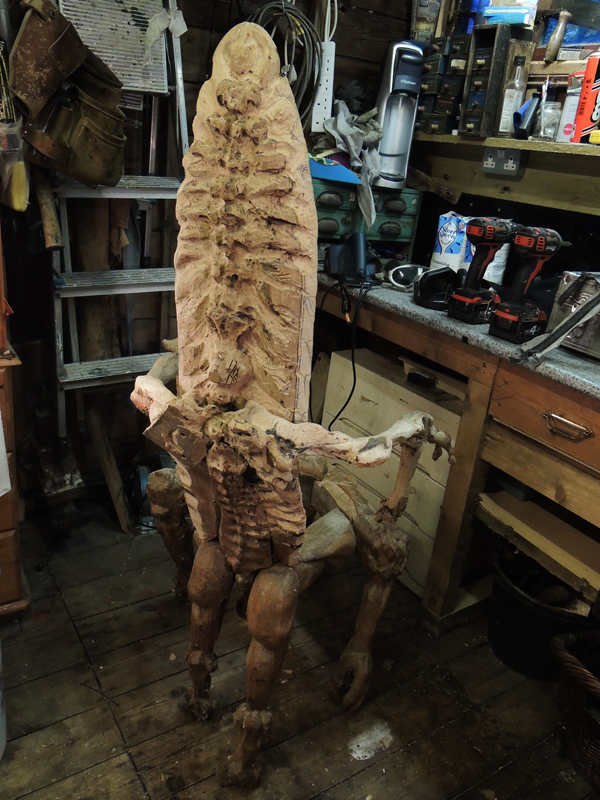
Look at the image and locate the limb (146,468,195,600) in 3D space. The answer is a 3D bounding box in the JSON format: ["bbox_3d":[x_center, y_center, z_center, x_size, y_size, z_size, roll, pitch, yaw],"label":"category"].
[{"bbox_3d":[-0.330,0.329,1.642,0.110,0.355,0.110,1,22,-11],"label":"limb"}]

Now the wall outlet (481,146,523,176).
[{"bbox_3d":[0.612,-0.711,1.922,0.045,0.082,0.138,-8,26,-31],"label":"wall outlet"}]

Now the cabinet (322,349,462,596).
[{"bbox_3d":[0.370,0.175,1.936,0.380,0.550,0.545,-9,26,-33],"label":"cabinet"}]

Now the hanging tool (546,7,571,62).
[{"bbox_3d":[0.674,-0.953,1.699,0.035,0.130,0.035,-8,35,-31],"label":"hanging tool"}]

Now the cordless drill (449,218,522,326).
[{"bbox_3d":[0.459,-0.307,1.526,0.185,0.237,0.080,-8,26,-31],"label":"cordless drill"}]

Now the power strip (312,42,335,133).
[{"bbox_3d":[0.064,-0.980,2.023,0.060,0.252,0.038,-8,26,-31],"label":"power strip"}]

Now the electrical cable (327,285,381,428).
[{"bbox_3d":[0.161,-0.109,1.728,0.100,0.420,0.125,-8,26,-31],"label":"electrical cable"}]

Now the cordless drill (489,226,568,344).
[{"bbox_3d":[0.524,-0.252,1.404,0.165,0.237,0.080,-8,26,-31],"label":"cordless drill"}]

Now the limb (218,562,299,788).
[{"bbox_3d":[-0.070,0.484,1.165,0.112,0.475,0.115,5,22,-1],"label":"limb"}]

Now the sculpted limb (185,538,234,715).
[{"bbox_3d":[-0.180,0.449,1.308,0.092,0.410,0.105,3,22,-7],"label":"sculpted limb"}]

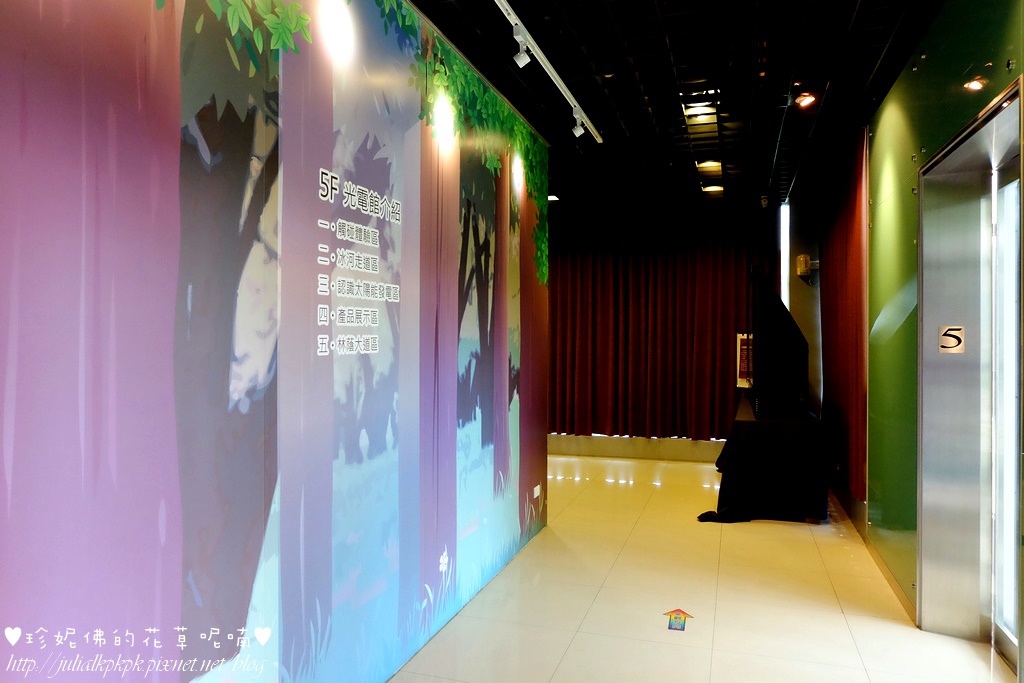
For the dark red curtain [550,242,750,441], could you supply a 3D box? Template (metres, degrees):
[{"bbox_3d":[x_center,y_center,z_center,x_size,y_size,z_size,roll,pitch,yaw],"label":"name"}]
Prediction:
[{"bbox_3d":[1.510,-0.070,7.530,2.500,2.300,0.150,0,0,18],"label":"dark red curtain"}]

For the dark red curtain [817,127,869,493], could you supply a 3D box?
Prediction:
[{"bbox_3d":[2.700,-0.170,5.670,0.150,2.420,2.600,0,0,18],"label":"dark red curtain"}]

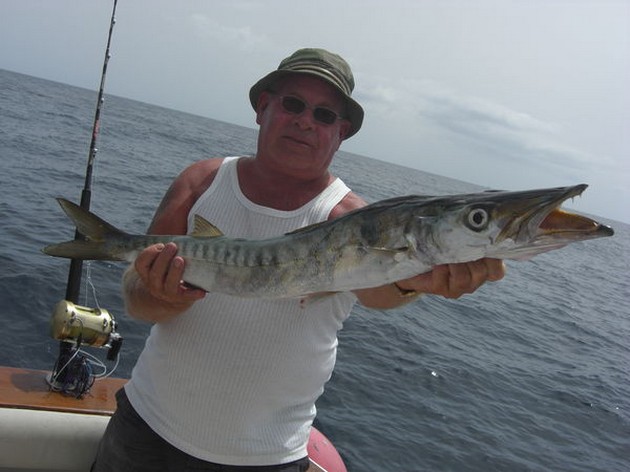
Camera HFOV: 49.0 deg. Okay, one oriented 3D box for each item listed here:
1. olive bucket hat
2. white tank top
[{"bbox_3d":[-0.010,-0.314,1.500,0.250,0.135,0.280,15,-9,-3],"label":"olive bucket hat"},{"bbox_3d":[-0.142,0.151,1.520,0.430,0.625,0.290,14,7,-7],"label":"white tank top"}]

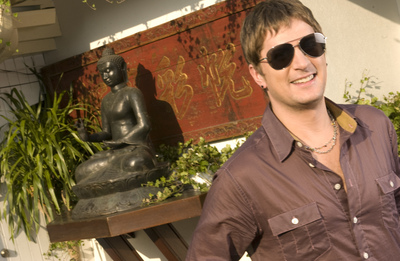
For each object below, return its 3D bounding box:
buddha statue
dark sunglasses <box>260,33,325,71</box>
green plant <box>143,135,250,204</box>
[{"bbox_3d":[-0.350,-0.003,3.150,0.360,0.590,0.430,-16,3,-44],"label":"buddha statue"},{"bbox_3d":[0.183,-0.157,1.775,0.142,0.050,0.140,-20,0,-18],"label":"dark sunglasses"},{"bbox_3d":[-0.010,0.123,3.130,0.330,0.210,0.430,-16,3,-44],"label":"green plant"}]

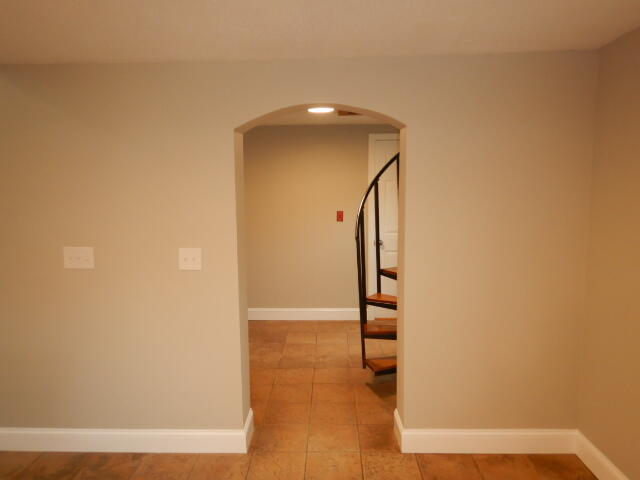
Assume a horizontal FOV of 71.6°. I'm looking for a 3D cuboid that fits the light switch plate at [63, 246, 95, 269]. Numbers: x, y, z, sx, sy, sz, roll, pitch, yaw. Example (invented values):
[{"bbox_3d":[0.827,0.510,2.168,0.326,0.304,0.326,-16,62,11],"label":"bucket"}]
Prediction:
[{"bbox_3d":[-1.351,0.099,2.488,0.171,0.124,0.018,-1,7,2],"label":"light switch plate"}]

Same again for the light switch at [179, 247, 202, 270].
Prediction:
[{"bbox_3d":[-0.723,0.105,2.473,0.125,0.124,0.018,-1,7,2],"label":"light switch"}]

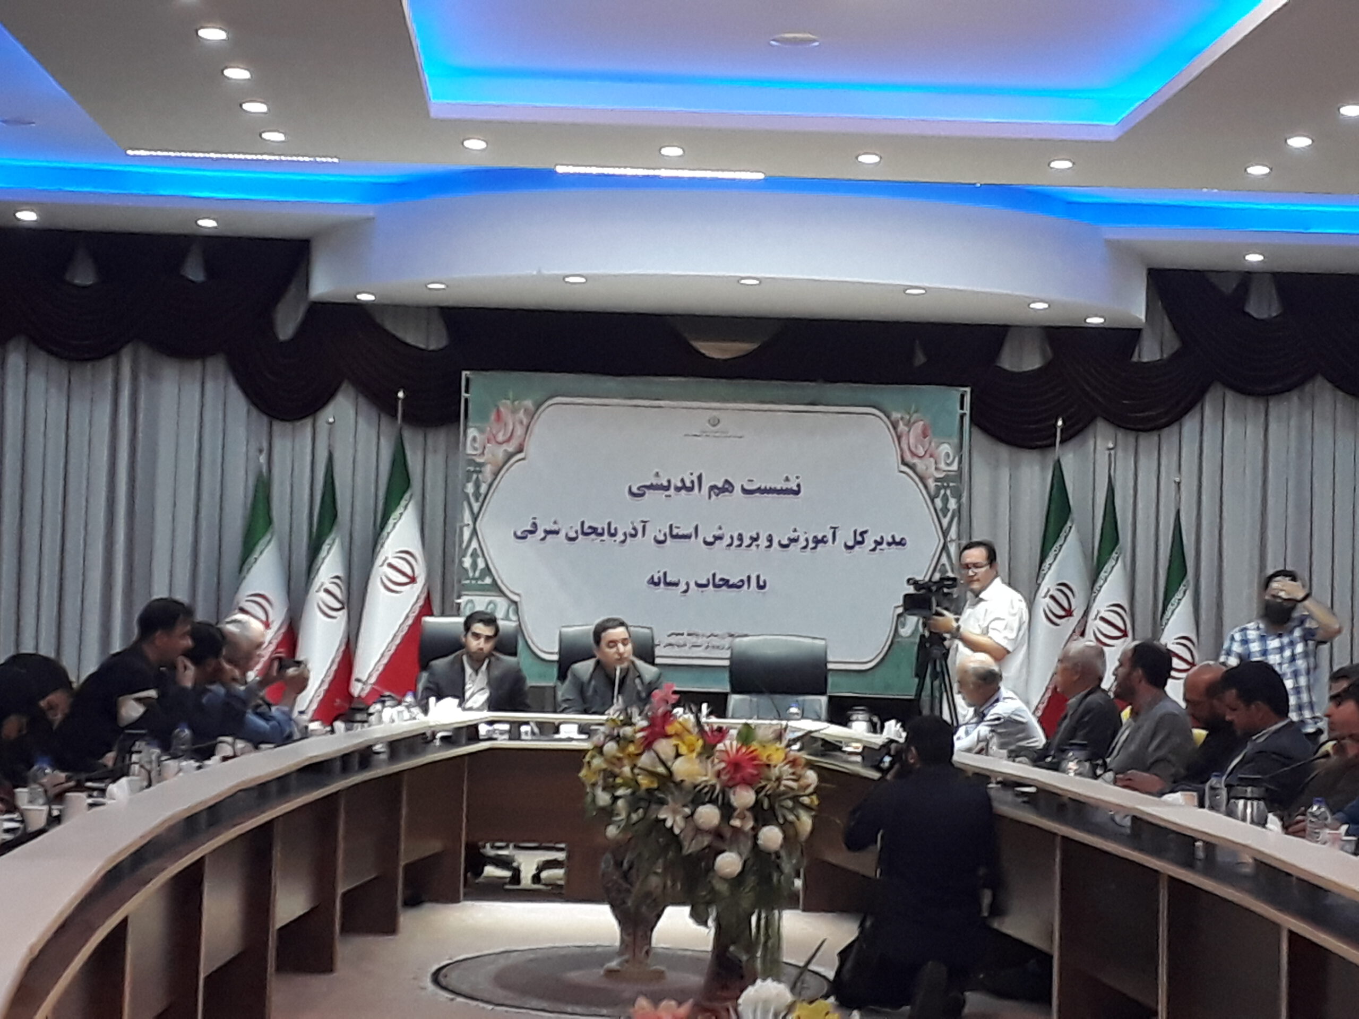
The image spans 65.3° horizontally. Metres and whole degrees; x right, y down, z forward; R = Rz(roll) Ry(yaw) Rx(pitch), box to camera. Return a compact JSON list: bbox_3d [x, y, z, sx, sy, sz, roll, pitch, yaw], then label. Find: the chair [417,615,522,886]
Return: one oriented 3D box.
[{"bbox_3d":[-1.017,1.151,5.220,0.600,1.210,0.670,2,-3,-3],"label":"chair"}]

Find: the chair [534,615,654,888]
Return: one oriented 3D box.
[{"bbox_3d":[-0.369,1.181,5.219,0.600,1.190,0.670,2,-3,-1],"label":"chair"}]

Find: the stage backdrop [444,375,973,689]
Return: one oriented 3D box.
[{"bbox_3d":[0.213,0.166,6.750,3.240,1.980,0.100,2,-3,0],"label":"stage backdrop"}]

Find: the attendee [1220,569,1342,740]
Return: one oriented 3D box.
[{"bbox_3d":[3.142,1.086,5.529,0.600,1.620,0.380,0,-3,25],"label":"attendee"}]

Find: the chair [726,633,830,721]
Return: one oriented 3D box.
[{"bbox_3d":[0.479,1.218,5.247,0.600,1.170,0.670,2,-3,1],"label":"chair"}]

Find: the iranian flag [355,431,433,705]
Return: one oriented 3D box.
[{"bbox_3d":[-1.728,0.375,6.400,0.460,1.660,0.270,2,-3,-6],"label":"iranian flag"}]

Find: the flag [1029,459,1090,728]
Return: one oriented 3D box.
[{"bbox_3d":[2.292,0.529,6.400,0.400,1.660,0.260,1,-3,6],"label":"flag"}]

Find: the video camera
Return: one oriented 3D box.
[{"bbox_3d":[1.196,0.417,5.050,0.310,0.210,0.160,3,-3,-28],"label":"video camera"}]

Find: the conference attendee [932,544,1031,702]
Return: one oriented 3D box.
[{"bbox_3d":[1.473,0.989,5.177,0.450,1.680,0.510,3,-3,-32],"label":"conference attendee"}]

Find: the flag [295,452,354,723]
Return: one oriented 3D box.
[{"bbox_3d":[-2.138,0.497,6.400,0.380,1.680,0.250,2,-3,-6],"label":"flag"}]

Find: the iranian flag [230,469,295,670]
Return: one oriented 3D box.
[{"bbox_3d":[-2.529,0.599,6.400,0.420,1.660,0.260,2,-3,-9],"label":"iranian flag"}]

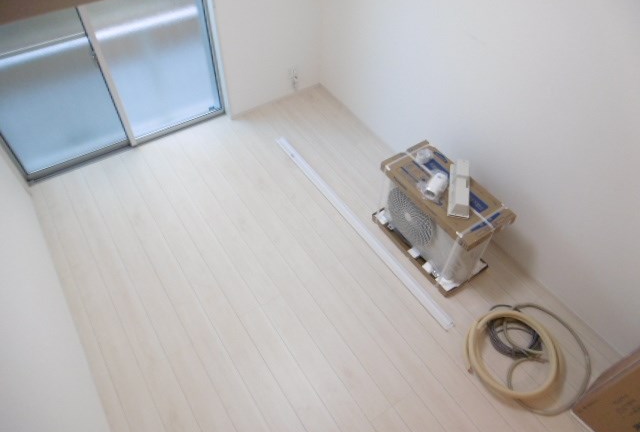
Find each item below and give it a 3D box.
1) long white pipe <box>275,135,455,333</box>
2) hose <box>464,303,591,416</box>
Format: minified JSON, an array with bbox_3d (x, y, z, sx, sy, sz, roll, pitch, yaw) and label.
[{"bbox_3d":[0.220,0.013,3.124,0.070,0.045,1.983,-26,56,-21],"label":"long white pipe"},{"bbox_3d":[1.177,0.762,2.479,0.700,0.110,0.630,-27,56,-21],"label":"hose"}]

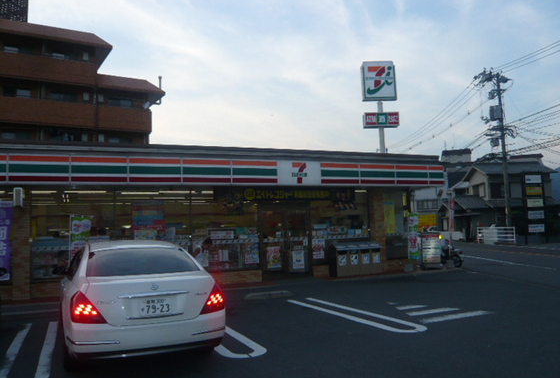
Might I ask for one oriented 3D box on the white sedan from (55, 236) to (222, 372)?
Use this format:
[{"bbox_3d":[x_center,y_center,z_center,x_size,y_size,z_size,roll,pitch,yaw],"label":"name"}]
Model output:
[{"bbox_3d":[-2.303,1.512,6.965,1.780,1.470,4.750,0,-5,-25],"label":"white sedan"}]

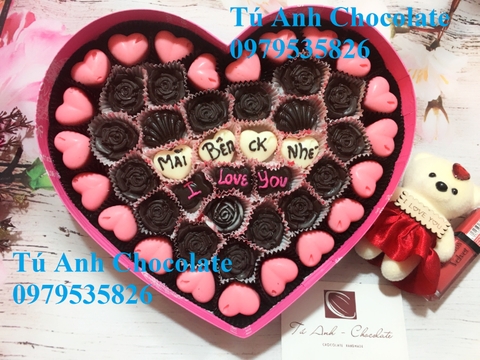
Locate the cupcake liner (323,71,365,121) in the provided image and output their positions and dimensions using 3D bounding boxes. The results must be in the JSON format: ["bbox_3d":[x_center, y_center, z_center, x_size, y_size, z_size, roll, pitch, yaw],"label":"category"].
[{"bbox_3d":[0.082,-0.064,0.319,0.036,0.020,0.041,2,82,0],"label":"cupcake liner"}]

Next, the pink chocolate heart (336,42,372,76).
[{"bbox_3d":[0.091,-0.096,0.323,0.027,0.014,0.030,-41,85,-4],"label":"pink chocolate heart"}]

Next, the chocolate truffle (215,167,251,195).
[{"bbox_3d":[-0.005,0.001,0.310,0.026,0.014,0.026,0,82,-1],"label":"chocolate truffle"}]

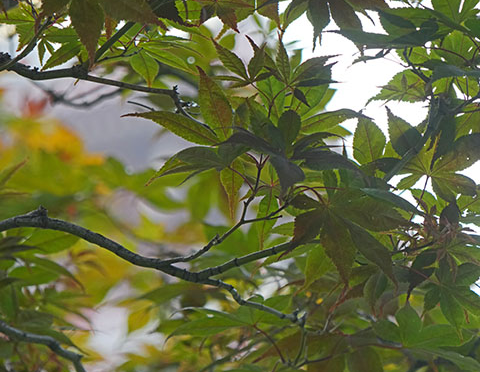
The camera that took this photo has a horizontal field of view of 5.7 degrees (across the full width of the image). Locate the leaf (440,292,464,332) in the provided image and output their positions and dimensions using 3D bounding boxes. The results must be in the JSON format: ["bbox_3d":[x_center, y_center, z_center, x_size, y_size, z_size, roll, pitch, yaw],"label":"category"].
[{"bbox_3d":[0.125,0.075,2.820,0.014,0.027,0.010,0,-8,0],"label":"leaf"}]

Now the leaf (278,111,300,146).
[{"bbox_3d":[0.031,-0.037,3.000,0.014,0.021,0.012,-2,0,0],"label":"leaf"}]

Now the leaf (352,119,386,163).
[{"bbox_3d":[0.082,-0.029,3.060,0.020,0.030,0.012,-10,0,0],"label":"leaf"}]

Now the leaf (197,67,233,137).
[{"bbox_3d":[-0.017,-0.053,3.020,0.018,0.047,0.012,-20,0,0],"label":"leaf"}]

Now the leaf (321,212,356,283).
[{"bbox_3d":[0.061,0.039,2.980,0.019,0.046,0.013,-13,0,0],"label":"leaf"}]

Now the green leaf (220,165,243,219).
[{"bbox_3d":[-0.005,0.004,3.020,0.014,0.034,0.010,-1,0,0],"label":"green leaf"}]

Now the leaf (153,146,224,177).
[{"bbox_3d":[-0.031,-0.013,2.800,0.043,0.019,0.016,0,-8,0],"label":"leaf"}]

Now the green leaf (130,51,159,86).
[{"bbox_3d":[-0.057,-0.070,2.850,0.017,0.022,0.012,0,-8,0],"label":"green leaf"}]

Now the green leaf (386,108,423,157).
[{"bbox_3d":[0.103,-0.034,3.060,0.018,0.035,0.012,-28,0,0],"label":"green leaf"}]

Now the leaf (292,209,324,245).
[{"bbox_3d":[0.039,0.024,2.770,0.020,0.022,0.011,0,-8,0],"label":"leaf"}]

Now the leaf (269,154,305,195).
[{"bbox_3d":[0.028,-0.007,2.980,0.017,0.026,0.014,-25,0,0],"label":"leaf"}]

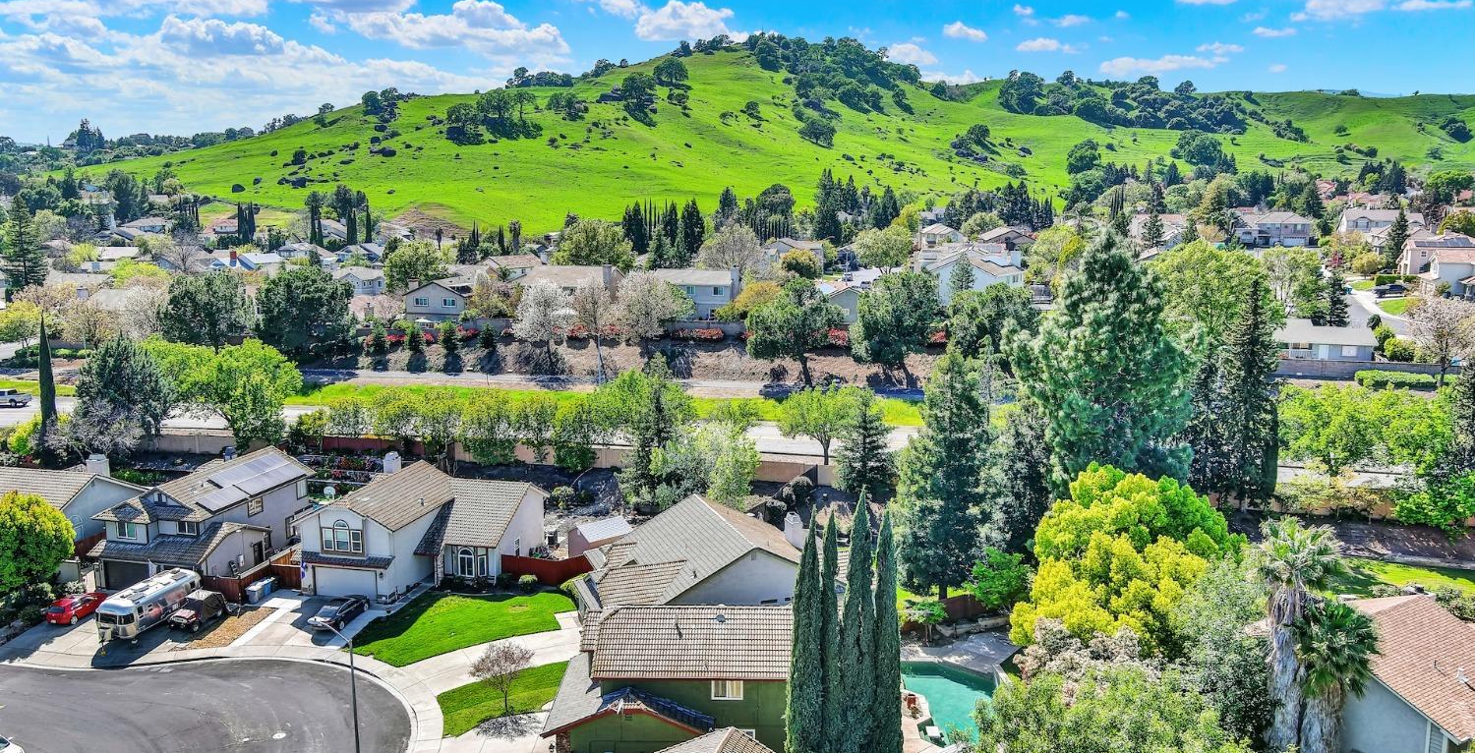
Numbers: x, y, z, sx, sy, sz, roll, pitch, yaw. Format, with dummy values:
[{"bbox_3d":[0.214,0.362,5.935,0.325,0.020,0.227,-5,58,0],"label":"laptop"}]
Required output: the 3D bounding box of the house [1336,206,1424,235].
[{"bbox_3d":[150.358,-35.153,277.926,15.860,7.900,12.000,3,10,20],"label":"house"}]

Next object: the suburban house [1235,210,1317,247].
[{"bbox_3d":[128.760,-35.360,285.190,16.800,7.900,11.500,0,10,0],"label":"suburban house"}]

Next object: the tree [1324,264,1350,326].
[{"bbox_3d":[93.610,-12.630,185.630,4.100,11.400,4.100,0,10,0],"label":"tree"}]

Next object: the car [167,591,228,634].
[{"bbox_3d":[-36.619,15.919,80.678,1.700,1.880,3.850,2,13,14],"label":"car"}]

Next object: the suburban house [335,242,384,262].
[{"bbox_3d":[-81.360,-27.212,264.531,11.500,4.900,9.500,2,10,15],"label":"suburban house"}]

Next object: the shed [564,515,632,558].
[{"bbox_3d":[-10.618,12.888,92.778,4.200,2.750,3.000,-9,13,-41],"label":"shed"}]

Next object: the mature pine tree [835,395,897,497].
[{"bbox_3d":[11.590,6.237,105.673,5.500,9.135,5.500,1,10,6],"label":"mature pine tree"}]

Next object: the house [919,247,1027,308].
[{"bbox_3d":[38.390,-15.820,191.660,12.000,7.800,14.000,6,12,31],"label":"house"}]

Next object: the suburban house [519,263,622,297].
[{"bbox_3d":[-25.713,-13.472,189.002,14.160,7.890,12.300,2,9,15],"label":"suburban house"}]

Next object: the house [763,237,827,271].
[{"bbox_3d":[12.649,-25.223,248.041,12.400,7.500,10.000,2,10,14],"label":"house"}]

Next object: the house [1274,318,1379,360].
[{"bbox_3d":[77.813,-4.925,161.652,14.300,4.600,10.500,1,10,8],"label":"house"}]

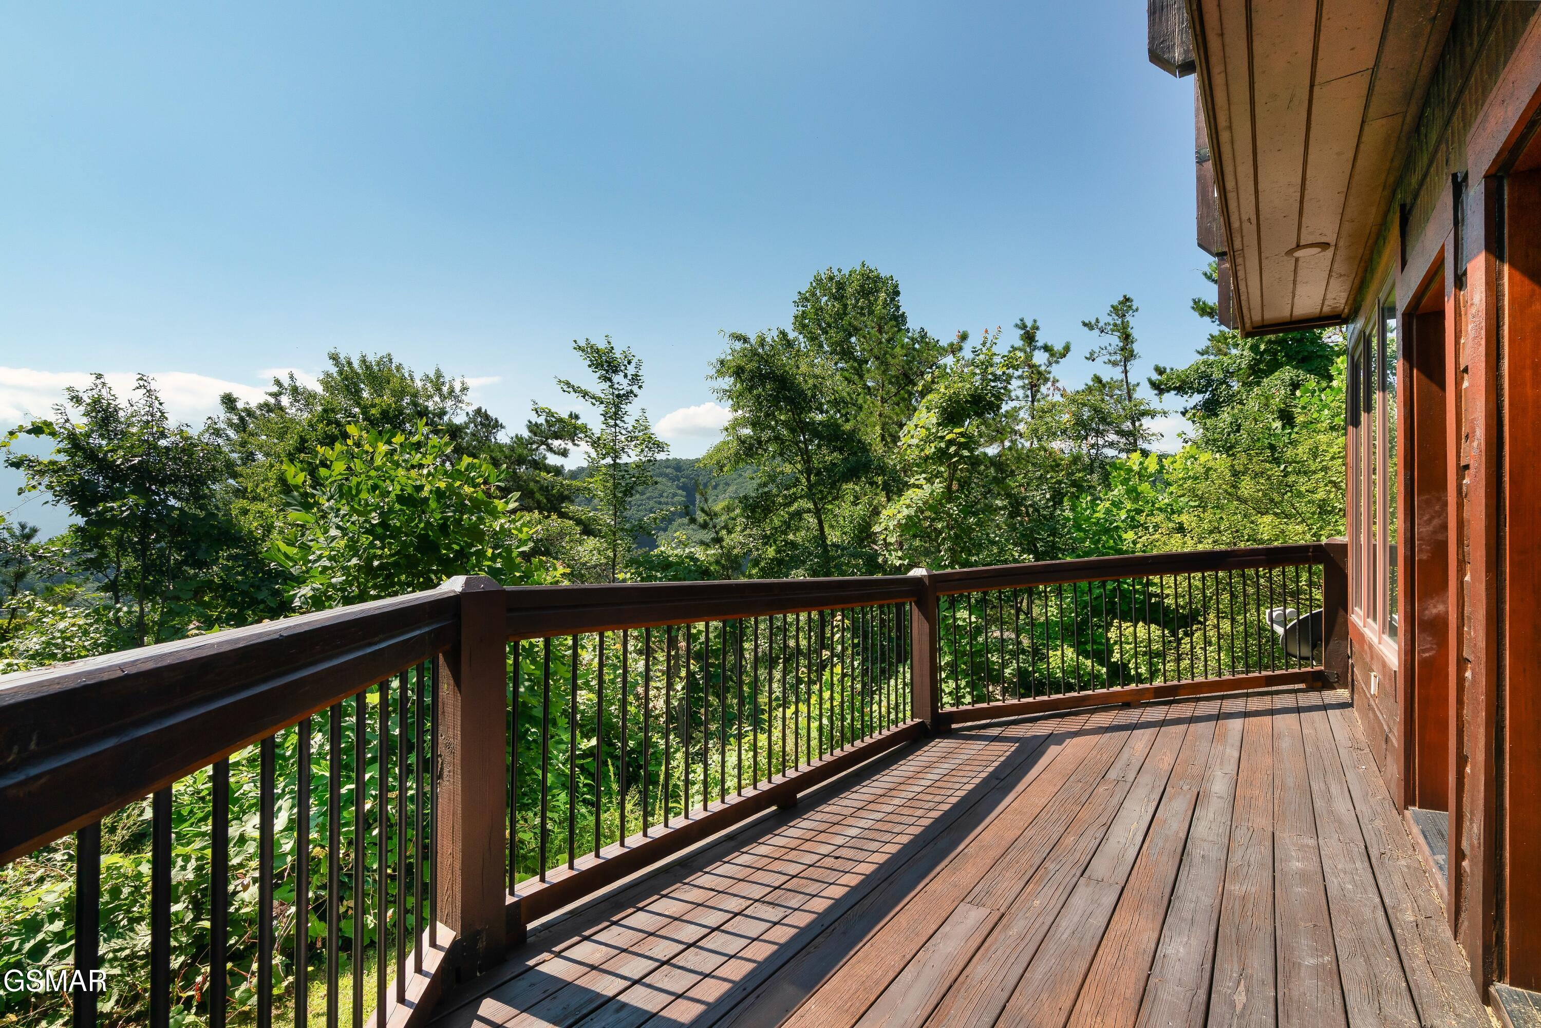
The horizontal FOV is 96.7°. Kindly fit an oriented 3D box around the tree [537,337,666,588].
[{"bbox_3d":[-3.600,-0.570,14.600,2.800,6.400,2.600,0,-2,0],"label":"tree"}]

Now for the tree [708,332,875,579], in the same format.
[{"bbox_3d":[0.440,-0.750,15.800,3.800,7.100,3.500,0,-2,0],"label":"tree"}]

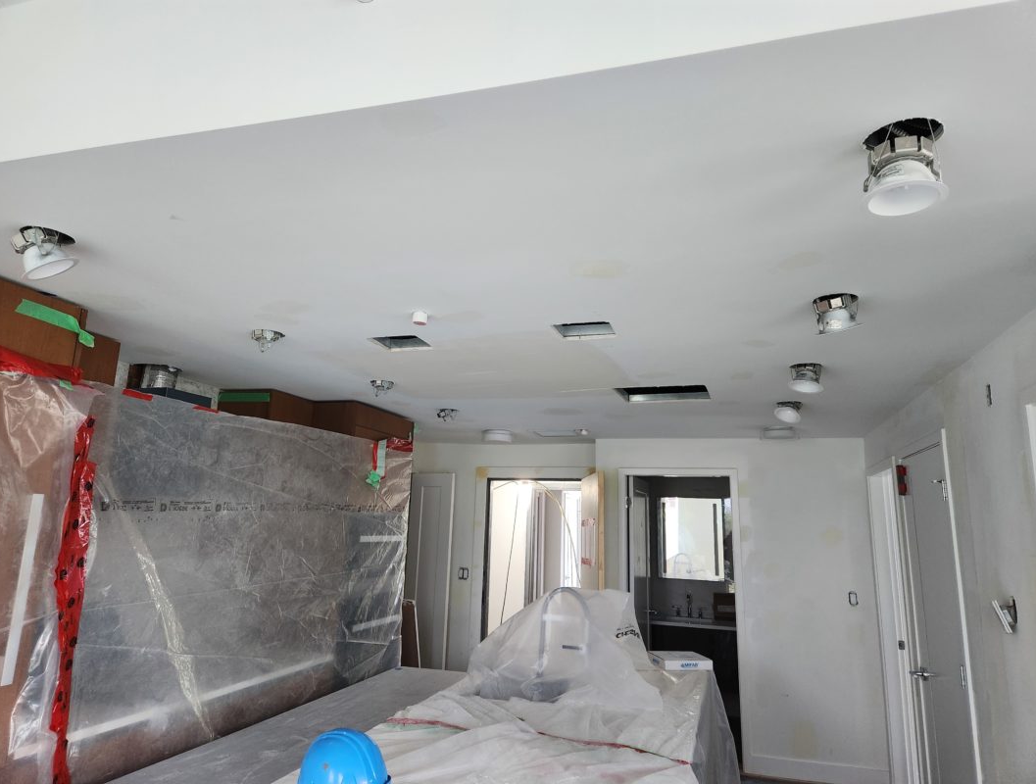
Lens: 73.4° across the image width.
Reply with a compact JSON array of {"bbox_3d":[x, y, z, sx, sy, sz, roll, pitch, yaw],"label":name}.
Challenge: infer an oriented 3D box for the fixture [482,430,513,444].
[{"bbox_3d":[-0.158,0.344,5.343,0.230,0.075,0.230,2,-11,0],"label":"fixture"}]

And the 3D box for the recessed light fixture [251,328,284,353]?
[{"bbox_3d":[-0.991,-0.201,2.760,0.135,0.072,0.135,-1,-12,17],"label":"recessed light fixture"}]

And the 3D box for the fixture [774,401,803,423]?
[{"bbox_3d":[1.488,0.114,3.814,0.140,0.100,0.140,-1,-12,17],"label":"fixture"}]

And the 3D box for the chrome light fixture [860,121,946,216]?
[{"bbox_3d":[0.694,-0.403,1.250,0.137,0.124,0.137,-1,-12,17],"label":"chrome light fixture"}]

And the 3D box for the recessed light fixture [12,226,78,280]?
[{"bbox_3d":[-1.260,-0.363,1.853,0.142,0.100,0.142,-1,-12,17],"label":"recessed light fixture"}]

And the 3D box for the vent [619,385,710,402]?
[{"bbox_3d":[0.776,-0.018,3.695,0.450,0.075,0.390,-1,-12,17],"label":"vent"}]

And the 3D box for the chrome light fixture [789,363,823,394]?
[{"bbox_3d":[1.235,-0.055,2.979,0.140,0.106,0.140,-1,-12,17],"label":"chrome light fixture"}]

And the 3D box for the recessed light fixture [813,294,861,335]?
[{"bbox_3d":[0.973,-0.235,2.123,0.138,0.100,0.138,-1,-12,17],"label":"recessed light fixture"}]

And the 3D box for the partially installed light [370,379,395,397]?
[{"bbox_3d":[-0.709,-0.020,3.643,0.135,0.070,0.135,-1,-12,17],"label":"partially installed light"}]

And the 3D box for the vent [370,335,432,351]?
[{"bbox_3d":[-0.472,-0.216,2.849,0.200,0.055,0.220,-1,-12,17],"label":"vent"}]

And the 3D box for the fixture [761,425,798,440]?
[{"bbox_3d":[1.765,0.279,4.688,0.220,0.070,0.220,-1,-12,17],"label":"fixture"}]

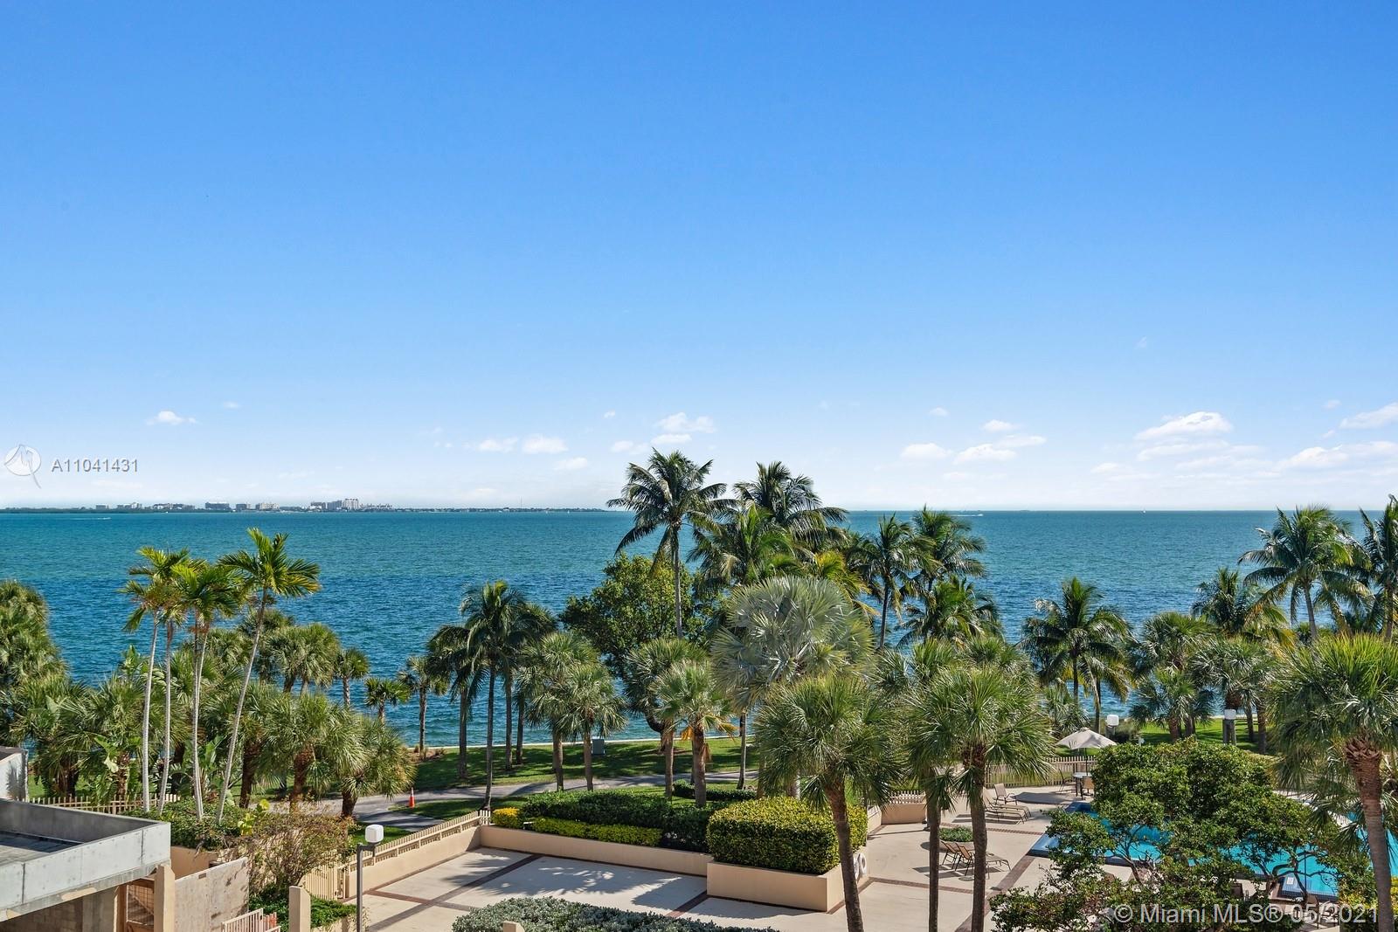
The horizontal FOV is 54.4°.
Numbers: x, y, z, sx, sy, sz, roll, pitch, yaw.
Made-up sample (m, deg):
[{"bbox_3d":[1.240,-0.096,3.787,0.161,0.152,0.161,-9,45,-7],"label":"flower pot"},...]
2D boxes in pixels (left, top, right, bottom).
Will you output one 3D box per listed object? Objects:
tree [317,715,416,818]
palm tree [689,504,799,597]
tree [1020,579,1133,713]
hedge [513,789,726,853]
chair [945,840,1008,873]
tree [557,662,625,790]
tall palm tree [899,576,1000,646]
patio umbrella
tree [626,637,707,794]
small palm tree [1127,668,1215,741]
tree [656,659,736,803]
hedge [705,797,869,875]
[{"bbox_3d":[-12.799,11.632,51.945,3.780,4.170,3.700,0,-2,0],"label":"tree"},{"bbox_3d":[1.959,8.004,60.380,4.950,12.560,4.950,0,-2,2],"label":"palm tree"},{"bbox_3d":[19.159,9.970,68.709,5.550,8.590,5.500,0,-2,0],"label":"tree"},{"bbox_3d":[-2.546,11.803,45.345,7.500,1.130,1.800,-1,-2,26],"label":"hedge"},{"bbox_3d":[8.769,12.240,42.771,1.830,0.900,0.660,1,-2,-22],"label":"chair"},{"bbox_3d":[-4.530,11.114,56.748,2.919,6.118,2.919,0,-2,-5],"label":"tree"},{"bbox_3d":[12.726,9.942,68.710,5.100,8.650,5.200,0,-2,0],"label":"tall palm tree"},{"bbox_3d":[15.492,11.773,54.300,2.400,2.660,2.400,0,-2,0],"label":"patio umbrella"},{"bbox_3d":[-1.348,10.180,55.000,3.300,6.625,3.300,0,-2,0],"label":"tree"},{"bbox_3d":[23.983,12.213,68.635,4.330,4.100,4.100,0,-2,0],"label":"small palm tree"},{"bbox_3d":[-0.150,10.526,53.500,3.100,5.886,3.100,0,-2,0],"label":"tree"},{"bbox_3d":[2.854,11.361,41.747,3.750,1.250,3.900,-1,-2,26],"label":"hedge"}]

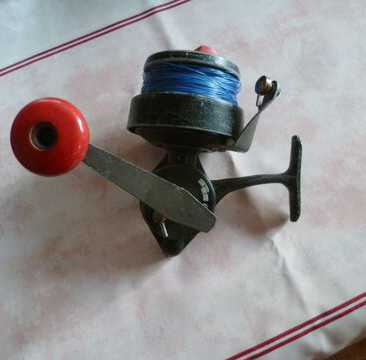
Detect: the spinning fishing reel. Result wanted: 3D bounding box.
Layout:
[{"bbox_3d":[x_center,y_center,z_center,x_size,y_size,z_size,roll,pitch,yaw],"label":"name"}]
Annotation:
[{"bbox_3d":[-0.004,-0.024,0.271,0.195,0.122,0.160,6,87,-8],"label":"spinning fishing reel"}]

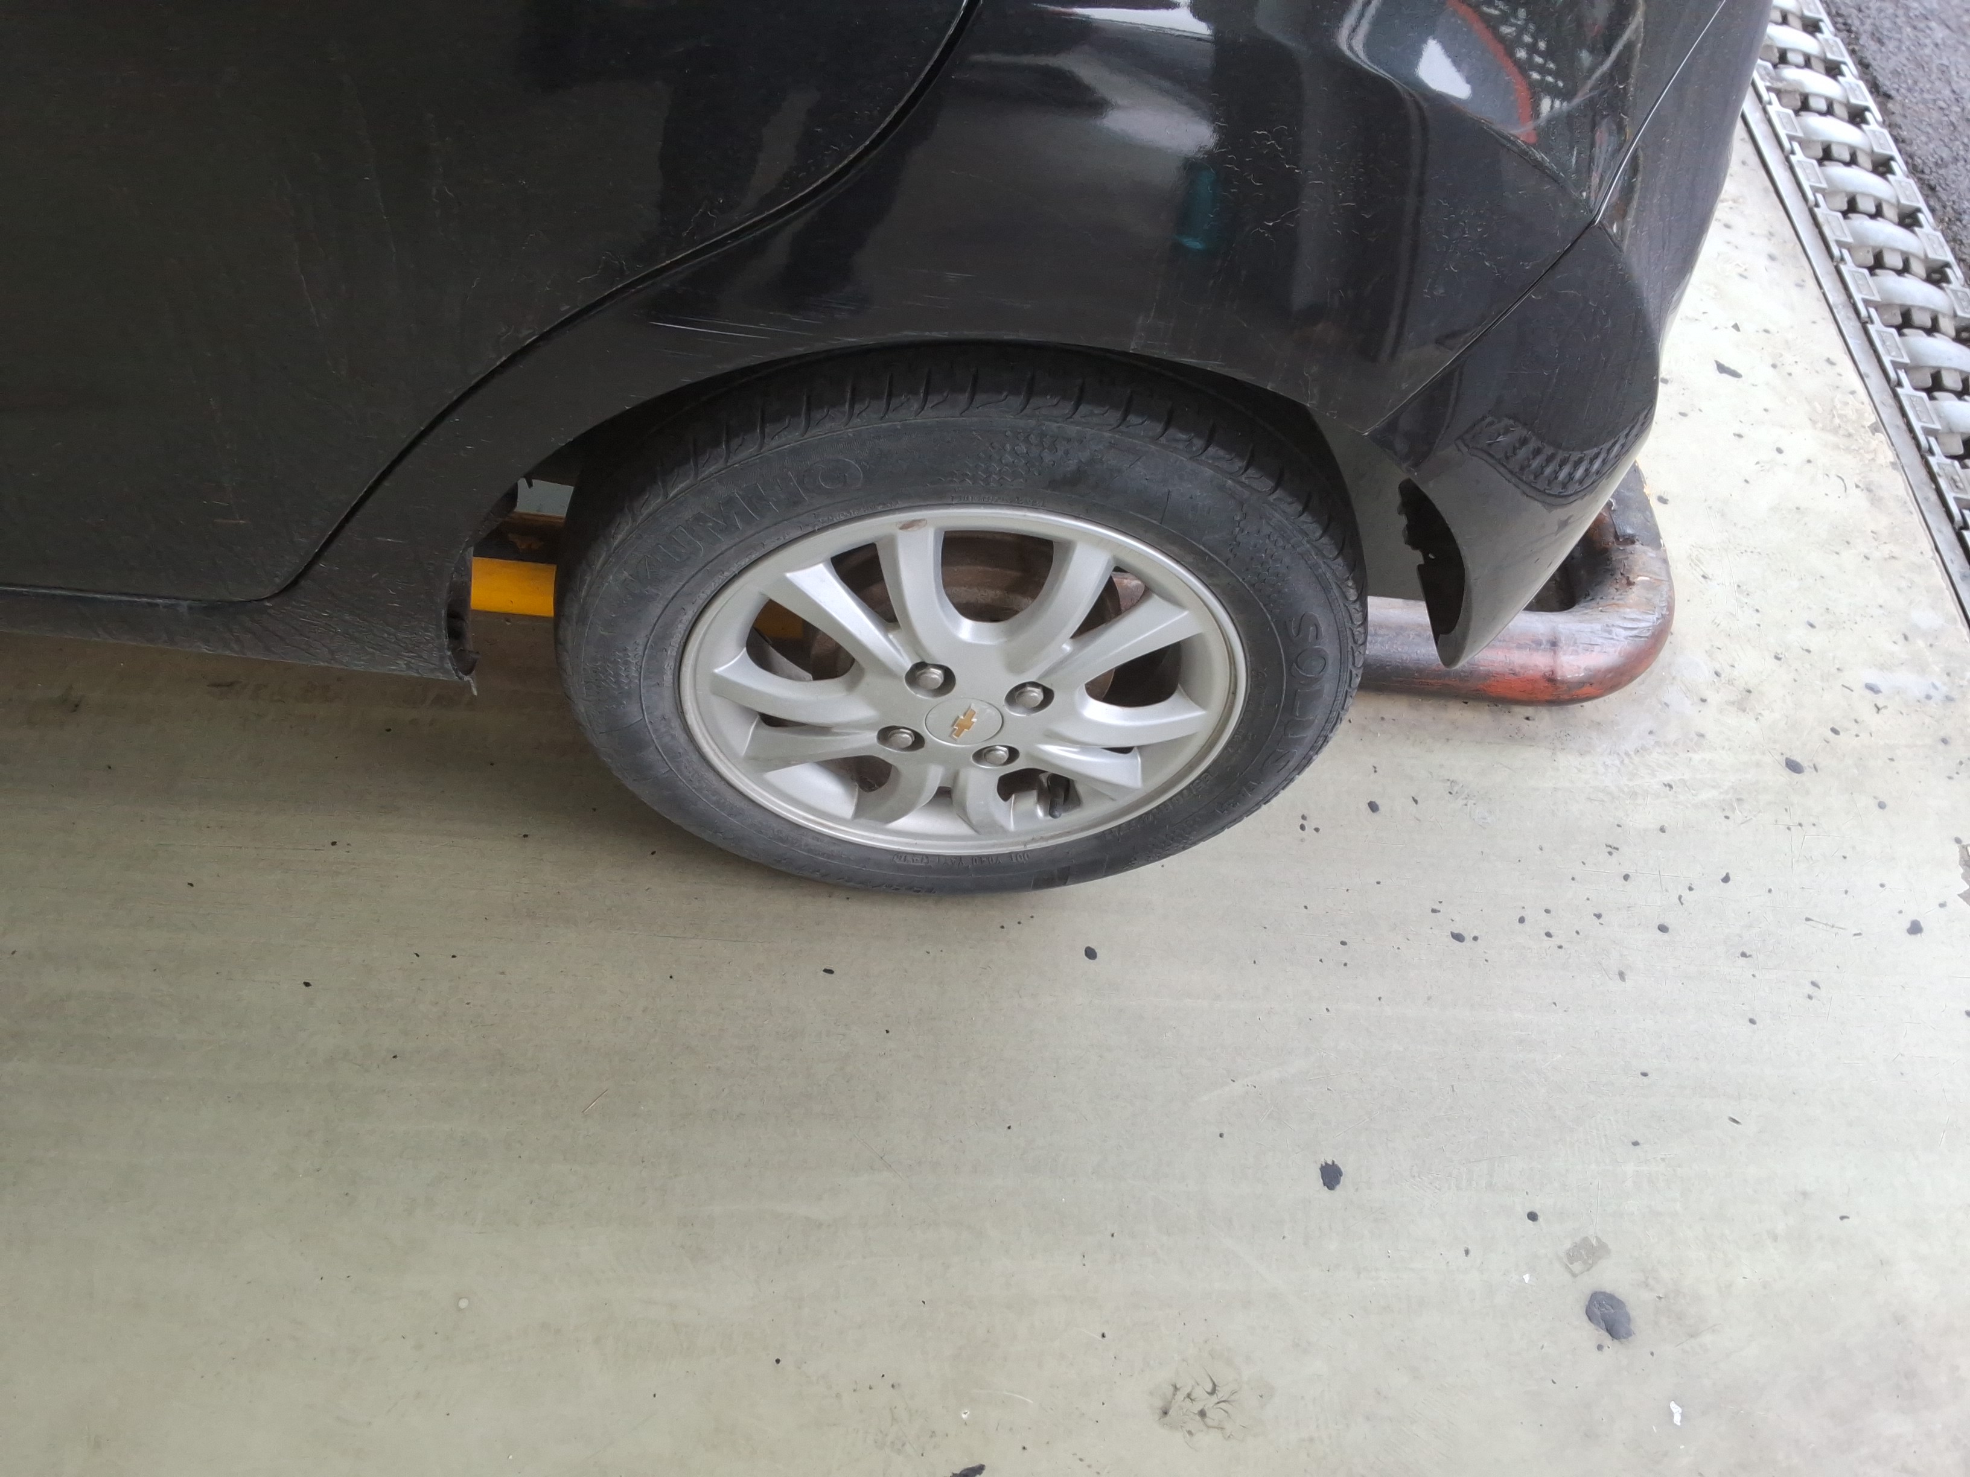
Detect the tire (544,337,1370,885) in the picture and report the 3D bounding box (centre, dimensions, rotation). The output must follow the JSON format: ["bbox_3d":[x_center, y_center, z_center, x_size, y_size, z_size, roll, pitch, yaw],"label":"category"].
[{"bbox_3d":[-0.015,-0.077,1.151,0.570,0.564,0.162,4,53,-7],"label":"tire"}]

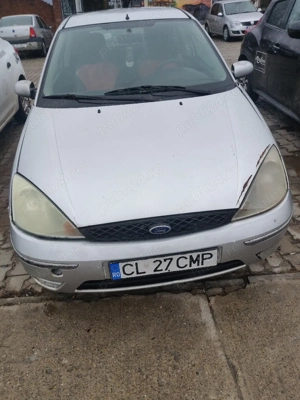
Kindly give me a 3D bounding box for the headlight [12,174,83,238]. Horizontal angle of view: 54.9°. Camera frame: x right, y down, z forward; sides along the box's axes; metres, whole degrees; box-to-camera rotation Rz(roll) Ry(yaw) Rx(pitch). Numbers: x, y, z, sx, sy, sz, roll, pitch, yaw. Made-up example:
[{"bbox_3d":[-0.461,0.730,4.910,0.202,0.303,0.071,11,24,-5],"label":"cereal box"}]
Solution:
[{"bbox_3d":[-0.562,0.049,1.542,0.490,0.250,0.370,0,34,7],"label":"headlight"}]

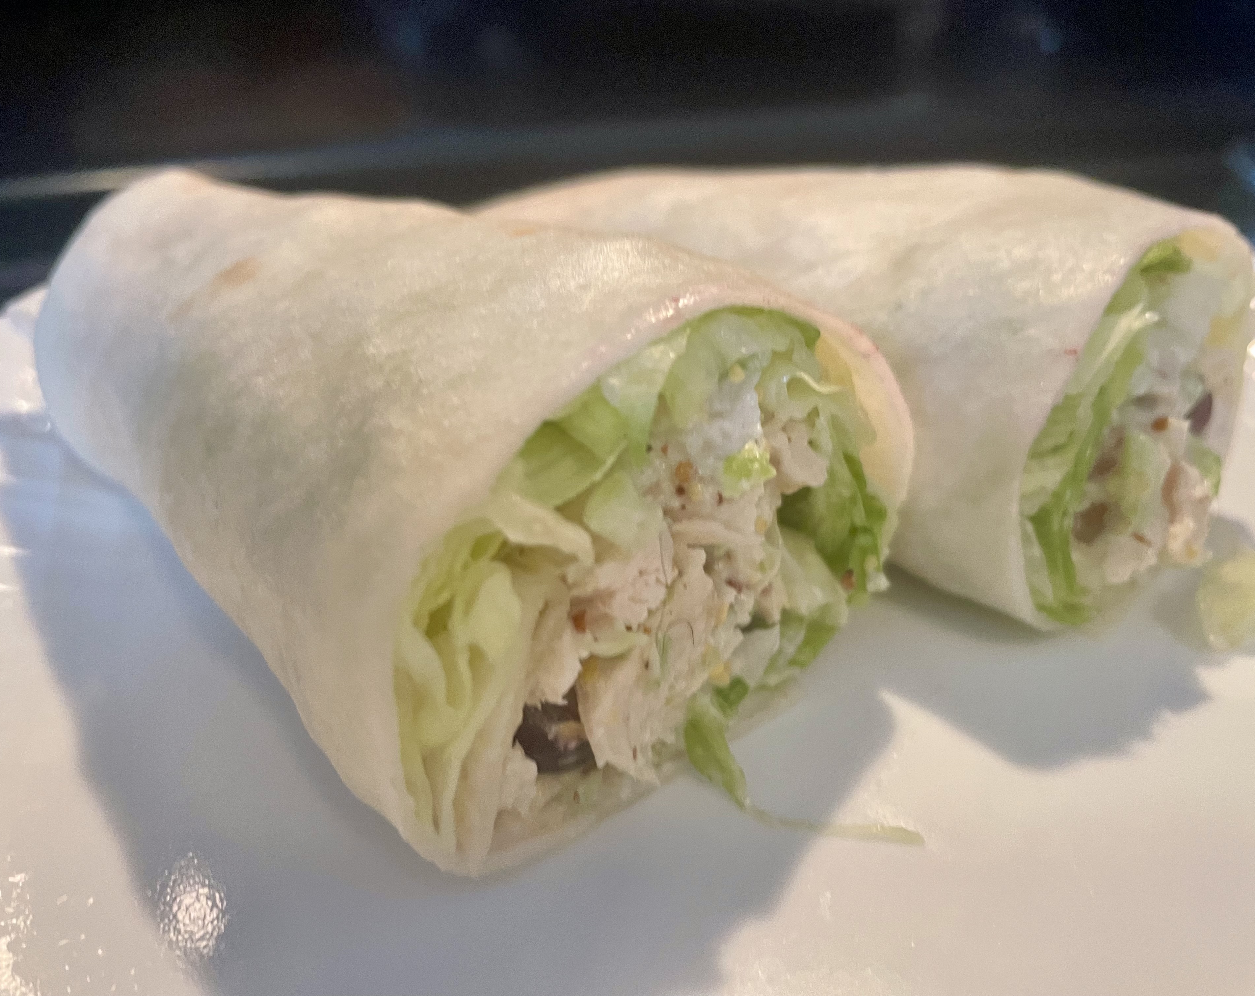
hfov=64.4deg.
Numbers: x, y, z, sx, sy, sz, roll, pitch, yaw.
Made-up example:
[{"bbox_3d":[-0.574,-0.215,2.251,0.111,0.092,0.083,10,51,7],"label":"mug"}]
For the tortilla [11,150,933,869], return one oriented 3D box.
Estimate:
[{"bbox_3d":[-0.040,-0.018,0.145,0.073,0.050,0.142,-25,37,-36],"label":"tortilla"}]

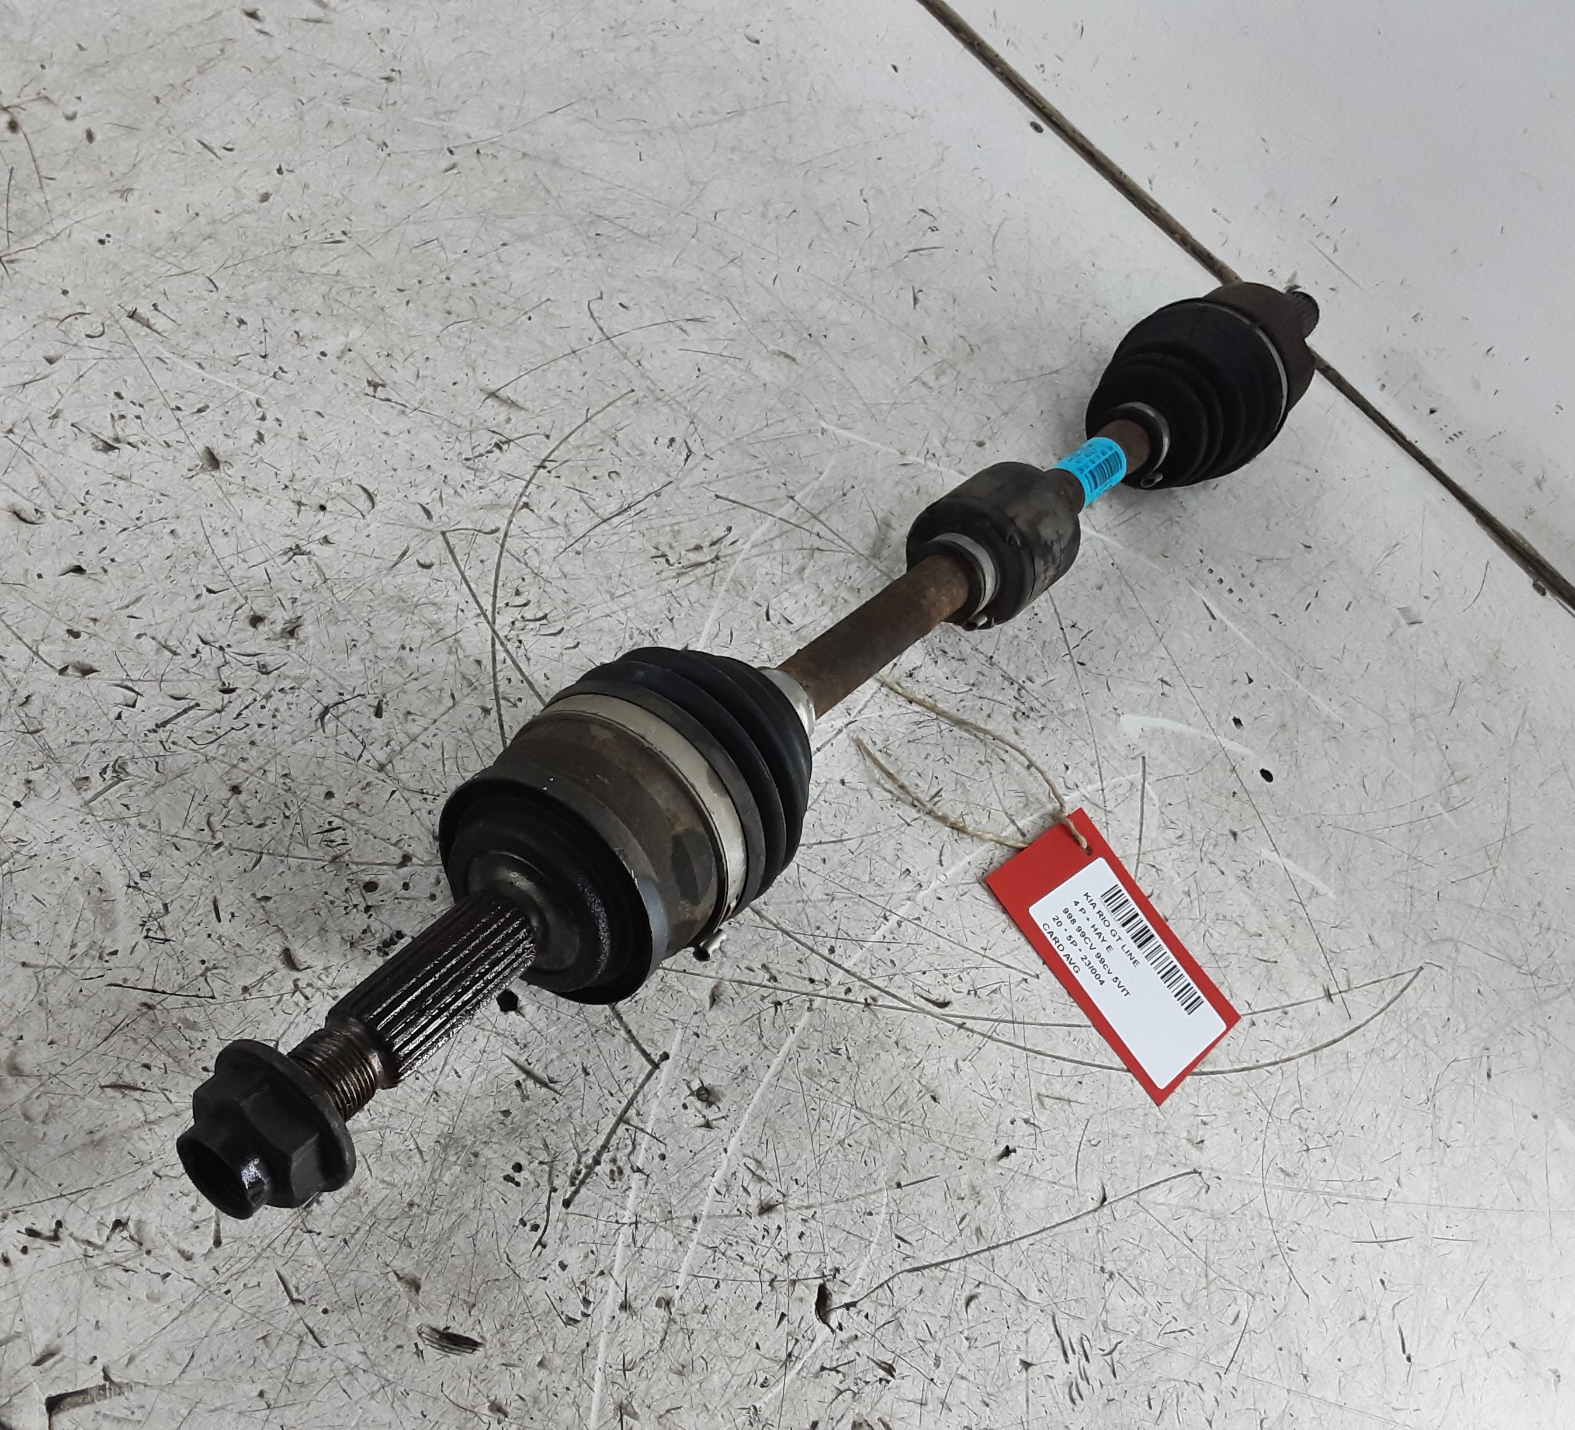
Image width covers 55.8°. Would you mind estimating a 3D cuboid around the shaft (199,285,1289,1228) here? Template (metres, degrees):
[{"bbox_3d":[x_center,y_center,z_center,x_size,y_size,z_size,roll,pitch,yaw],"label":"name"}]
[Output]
[{"bbox_3d":[0.061,-0.052,0.569,0.090,0.091,0.675,47,51,6],"label":"shaft"}]

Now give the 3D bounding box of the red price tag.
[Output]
[{"bbox_3d":[0.126,0.090,0.568,0.062,0.002,0.102,-28,76,-37],"label":"red price tag"}]

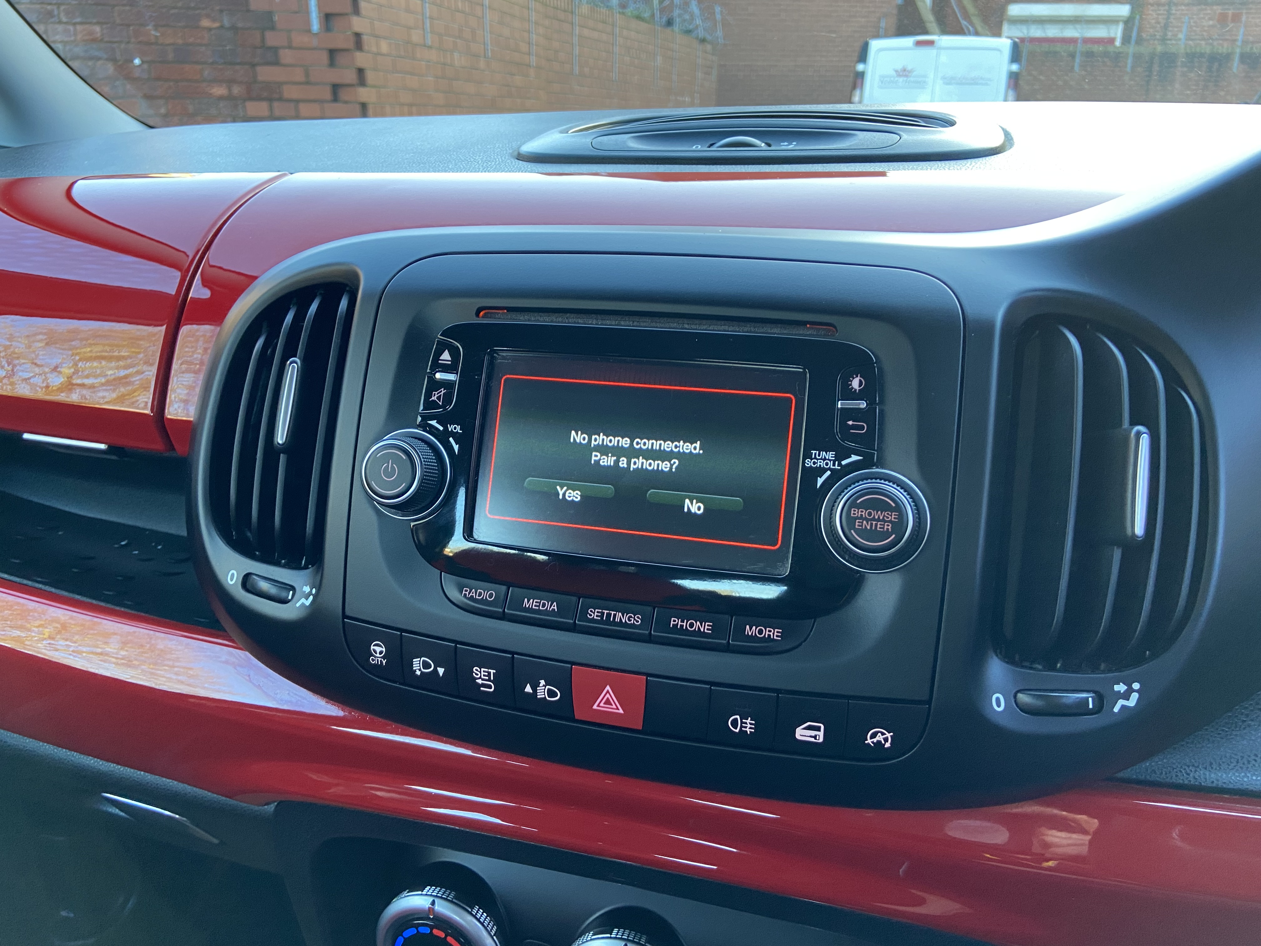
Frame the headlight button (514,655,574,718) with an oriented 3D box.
[{"bbox_3d":[-0.028,0.071,0.320,0.021,0.018,0.007,5,10,16],"label":"headlight button"}]

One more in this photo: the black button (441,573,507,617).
[{"bbox_3d":[-0.053,0.042,0.327,0.025,0.012,0.007,5,-3,16],"label":"black button"}]

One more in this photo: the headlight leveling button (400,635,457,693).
[{"bbox_3d":[-0.070,0.067,0.335,0.023,0.018,0.009,5,-3,16],"label":"headlight leveling button"}]

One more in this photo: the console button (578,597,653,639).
[{"bbox_3d":[-0.004,0.048,0.312,0.025,0.011,0.007,5,-3,16],"label":"console button"}]

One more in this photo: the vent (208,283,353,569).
[{"bbox_3d":[-0.135,-0.019,0.372,0.056,0.111,0.029,5,-3,16],"label":"vent"}]

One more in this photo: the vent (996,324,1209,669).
[{"bbox_3d":[0.141,0.007,0.287,0.053,0.100,0.025,5,-3,16],"label":"vent"}]

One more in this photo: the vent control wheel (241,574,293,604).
[{"bbox_3d":[-0.133,0.043,0.353,0.022,0.009,0.008,5,3,16],"label":"vent control wheel"}]

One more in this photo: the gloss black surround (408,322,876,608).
[{"bbox_3d":[0.000,-0.005,0.317,0.156,0.091,0.015,5,-3,16],"label":"gloss black surround"}]

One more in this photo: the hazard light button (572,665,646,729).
[{"bbox_3d":[-0.007,0.075,0.317,0.026,0.017,0.009,5,-3,16],"label":"hazard light button"}]

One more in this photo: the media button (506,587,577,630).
[{"bbox_3d":[-0.030,0.046,0.324,0.026,0.011,0.009,5,-3,16],"label":"media button"}]

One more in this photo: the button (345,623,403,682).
[{"bbox_3d":[-0.089,0.063,0.338,0.024,0.018,0.007,5,10,16],"label":"button"}]

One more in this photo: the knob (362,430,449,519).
[{"bbox_3d":[-0.080,0.000,0.331,0.032,0.032,0.017,5,-3,16],"label":"knob"}]

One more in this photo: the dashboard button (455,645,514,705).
[{"bbox_3d":[-0.048,0.069,0.326,0.021,0.018,0.007,5,10,16],"label":"dashboard button"}]

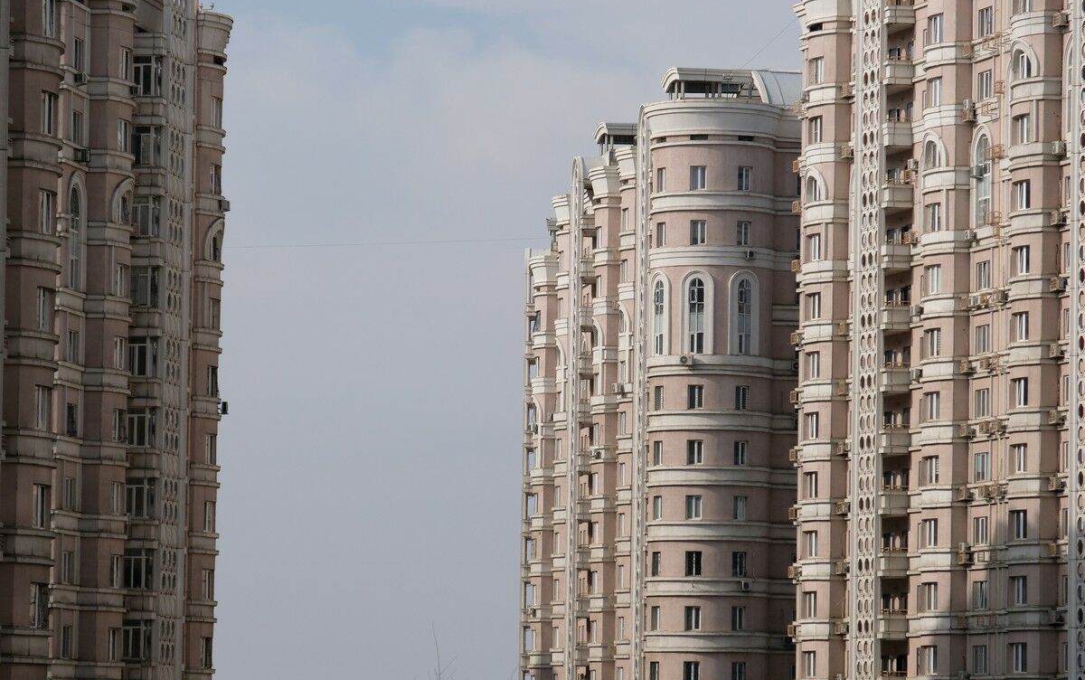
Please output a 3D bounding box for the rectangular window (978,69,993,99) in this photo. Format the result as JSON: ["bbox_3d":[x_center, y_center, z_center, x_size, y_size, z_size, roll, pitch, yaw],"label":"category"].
[{"bbox_3d":[21.934,-12.659,274.812,0.200,1.420,1.800,2,-4,-16],"label":"rectangular window"}]

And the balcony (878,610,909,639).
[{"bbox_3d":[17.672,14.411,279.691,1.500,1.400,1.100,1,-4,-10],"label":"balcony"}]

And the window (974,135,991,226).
[{"bbox_3d":[21.774,-7.899,274.483,0.250,4.300,2.000,2,-4,-16],"label":"window"}]

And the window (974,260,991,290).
[{"bbox_3d":[21.343,-3.130,268.500,0.200,1.420,1.600,3,-4,-28],"label":"window"}]

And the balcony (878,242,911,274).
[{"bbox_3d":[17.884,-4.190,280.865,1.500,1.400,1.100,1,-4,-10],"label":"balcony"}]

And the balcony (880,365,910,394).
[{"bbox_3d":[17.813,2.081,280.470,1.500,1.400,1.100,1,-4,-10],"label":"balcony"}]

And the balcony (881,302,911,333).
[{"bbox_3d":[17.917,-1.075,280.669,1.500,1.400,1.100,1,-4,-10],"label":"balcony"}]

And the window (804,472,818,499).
[{"bbox_3d":[14.189,7.728,293.483,0.250,1.420,1.750,2,-4,-19],"label":"window"}]

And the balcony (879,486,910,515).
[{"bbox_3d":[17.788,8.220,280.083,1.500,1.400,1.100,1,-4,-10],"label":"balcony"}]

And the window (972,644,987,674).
[{"bbox_3d":[21.510,15.726,272.837,0.200,1.420,1.800,2,-4,-16],"label":"window"}]

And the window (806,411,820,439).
[{"bbox_3d":[13.920,4.407,286.000,0.220,1.420,1.350,3,-4,-28],"label":"window"}]

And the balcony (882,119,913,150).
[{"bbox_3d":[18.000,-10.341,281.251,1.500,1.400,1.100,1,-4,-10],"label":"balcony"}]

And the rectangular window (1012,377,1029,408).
[{"bbox_3d":[22.774,2.478,264.272,0.250,1.420,1.750,2,-4,-19],"label":"rectangular window"}]

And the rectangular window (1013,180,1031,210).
[{"bbox_3d":[22.916,-6.933,264.926,0.250,1.420,1.750,2,-4,-19],"label":"rectangular window"}]

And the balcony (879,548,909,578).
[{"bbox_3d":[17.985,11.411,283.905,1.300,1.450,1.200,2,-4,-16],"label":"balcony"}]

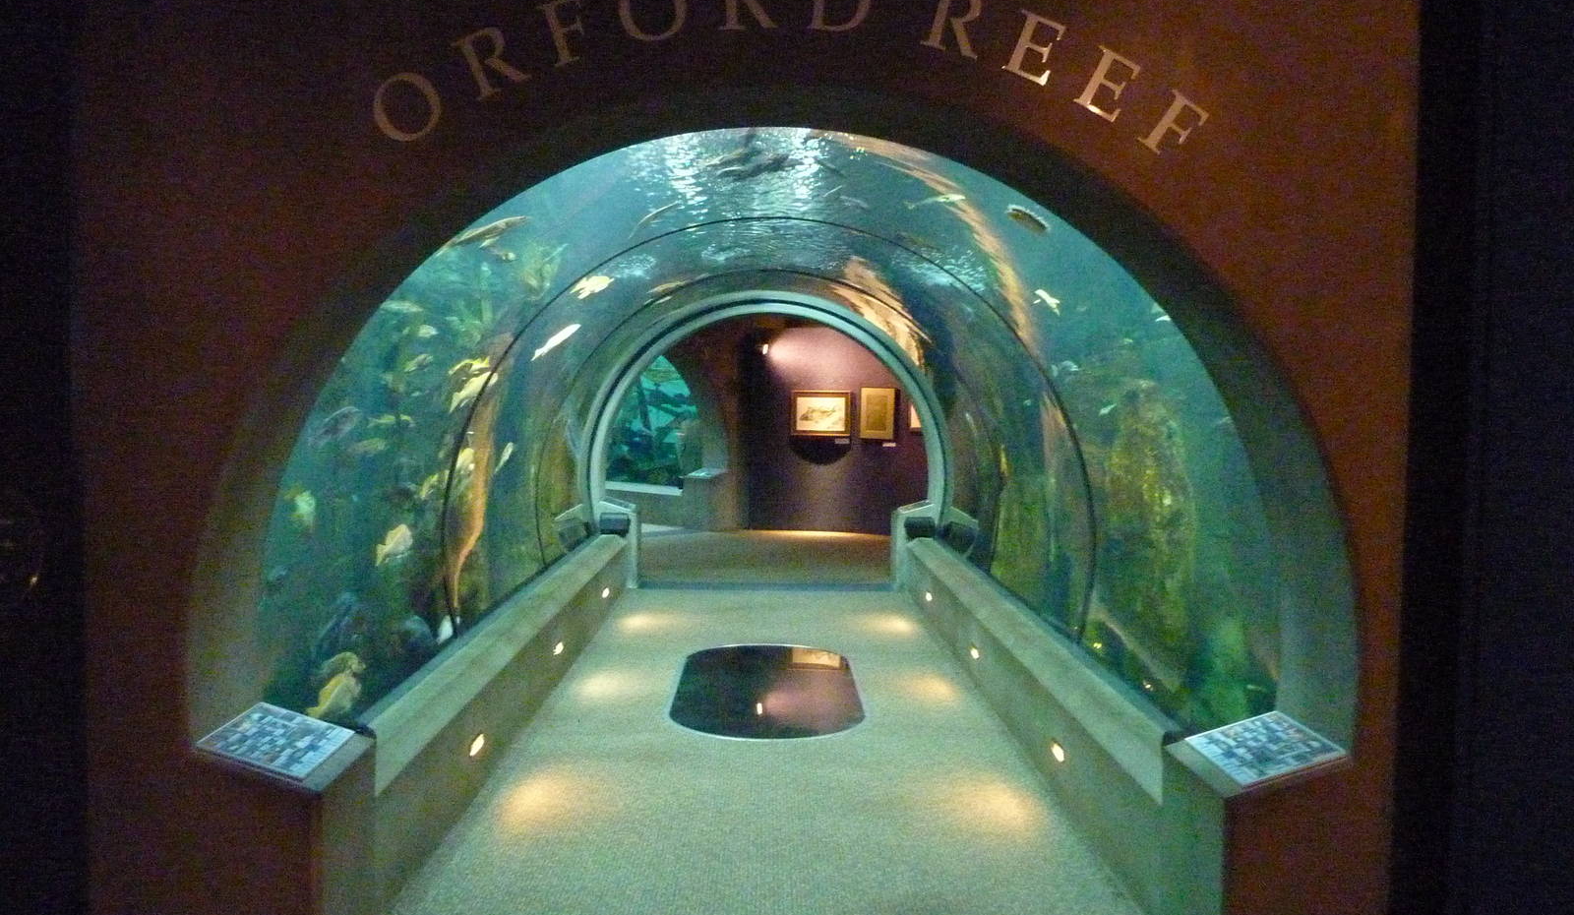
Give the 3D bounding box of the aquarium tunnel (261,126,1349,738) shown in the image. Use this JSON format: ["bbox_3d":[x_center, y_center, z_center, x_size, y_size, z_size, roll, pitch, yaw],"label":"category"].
[{"bbox_3d":[-0.088,0.010,6.651,2.948,2.203,6.804,1,3,-1],"label":"aquarium tunnel"}]

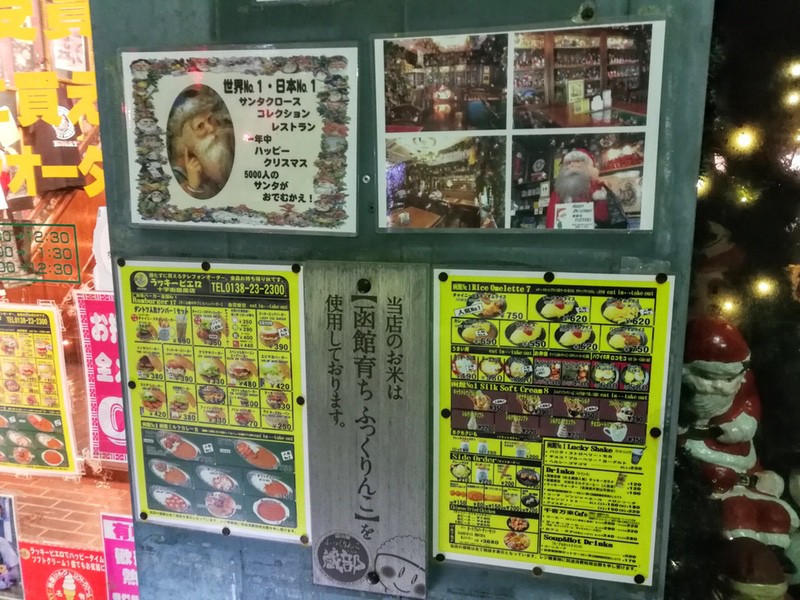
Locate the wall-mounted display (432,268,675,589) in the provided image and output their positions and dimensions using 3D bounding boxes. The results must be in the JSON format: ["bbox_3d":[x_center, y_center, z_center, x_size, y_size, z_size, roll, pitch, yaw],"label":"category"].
[{"bbox_3d":[0.168,0.149,0.723,0.257,0.364,0.008,2,10,12],"label":"wall-mounted display"}]

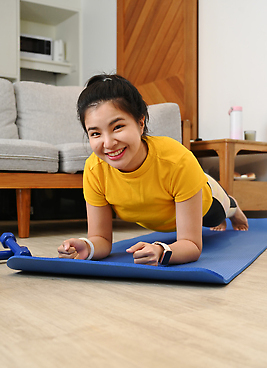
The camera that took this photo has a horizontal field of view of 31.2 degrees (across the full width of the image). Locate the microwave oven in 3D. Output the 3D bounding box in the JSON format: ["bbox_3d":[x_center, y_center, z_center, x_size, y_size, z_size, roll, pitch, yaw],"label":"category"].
[{"bbox_3d":[-1.230,-1.559,5.595,0.450,0.270,0.345,0,1,-33],"label":"microwave oven"}]

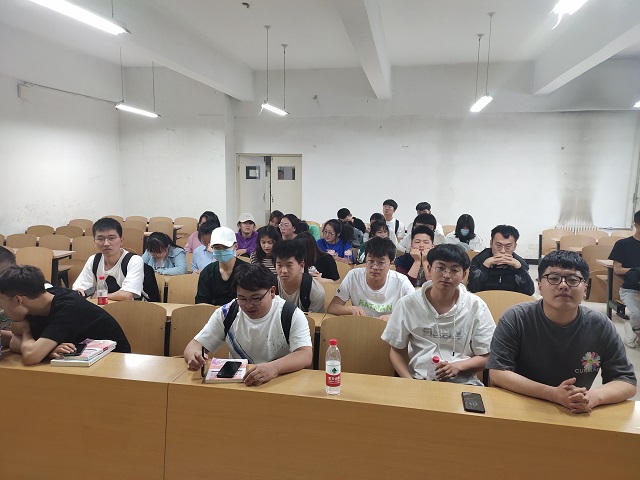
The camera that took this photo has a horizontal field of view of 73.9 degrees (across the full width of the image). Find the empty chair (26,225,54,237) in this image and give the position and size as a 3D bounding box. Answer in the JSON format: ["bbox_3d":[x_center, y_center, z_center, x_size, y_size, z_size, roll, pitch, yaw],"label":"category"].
[{"bbox_3d":[-4.276,0.207,6.305,0.460,0.810,0.500,2,9,12],"label":"empty chair"}]

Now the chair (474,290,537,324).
[{"bbox_3d":[1.260,0.803,2.882,0.460,0.810,0.500,2,9,12],"label":"chair"}]

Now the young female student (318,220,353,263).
[{"bbox_3d":[0.150,0.392,4.544,0.470,1.220,0.620,4,10,23],"label":"young female student"}]

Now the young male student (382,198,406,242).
[{"bbox_3d":[0.985,0.084,5.919,0.480,1.294,0.680,5,10,26],"label":"young male student"}]

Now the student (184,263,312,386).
[{"bbox_3d":[-0.306,0.705,2.184,0.580,1.240,0.700,2,9,12],"label":"student"}]

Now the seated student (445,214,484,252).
[{"bbox_3d":[1.671,0.286,5.016,0.480,1.177,0.700,3,9,16],"label":"seated student"}]

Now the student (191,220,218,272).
[{"bbox_3d":[-1.065,0.455,3.964,0.480,1.250,0.680,2,9,7],"label":"student"}]

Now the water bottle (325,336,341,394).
[{"bbox_3d":[0.057,0.520,1.743,0.065,0.230,0.065,2,9,12],"label":"water bottle"}]

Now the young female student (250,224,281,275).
[{"bbox_3d":[-0.481,0.455,3.840,0.450,1.183,0.700,2,9,9],"label":"young female student"}]

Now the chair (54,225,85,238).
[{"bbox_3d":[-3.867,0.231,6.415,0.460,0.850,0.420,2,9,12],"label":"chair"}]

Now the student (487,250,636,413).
[{"bbox_3d":[1.059,0.727,1.974,0.640,1.360,0.680,3,9,18],"label":"student"}]

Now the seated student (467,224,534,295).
[{"bbox_3d":[1.461,0.532,3.461,0.580,1.300,0.650,3,9,16],"label":"seated student"}]

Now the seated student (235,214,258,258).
[{"bbox_3d":[-0.819,0.332,4.772,0.460,1.250,0.620,1,9,4],"label":"seated student"}]

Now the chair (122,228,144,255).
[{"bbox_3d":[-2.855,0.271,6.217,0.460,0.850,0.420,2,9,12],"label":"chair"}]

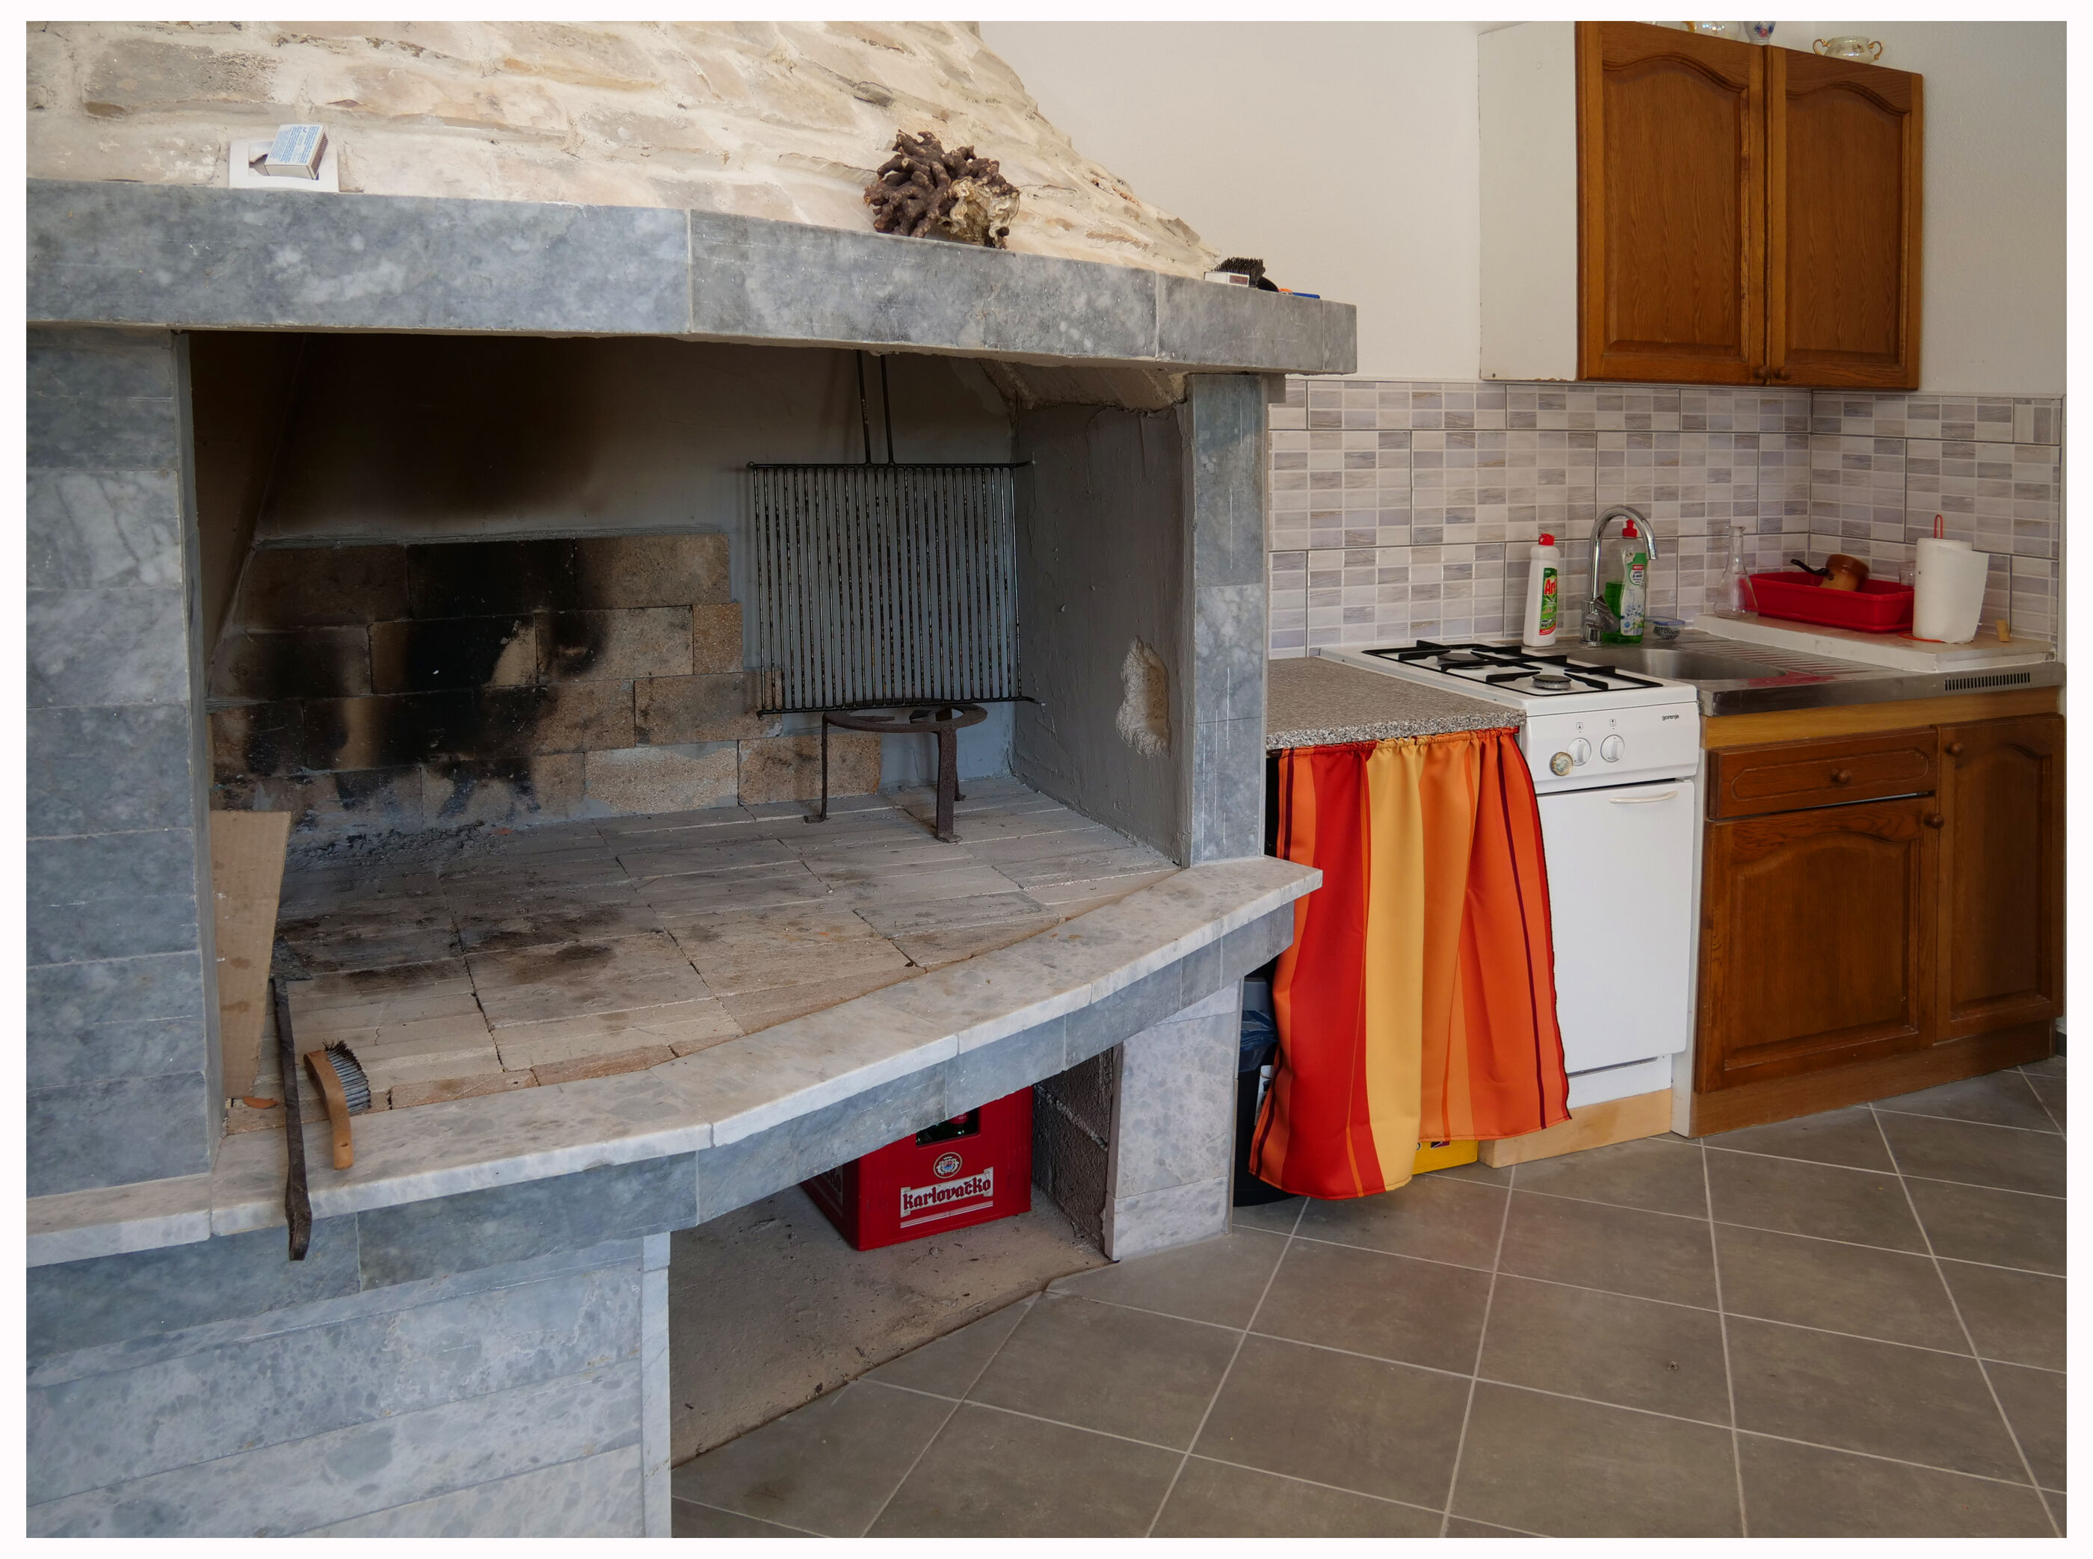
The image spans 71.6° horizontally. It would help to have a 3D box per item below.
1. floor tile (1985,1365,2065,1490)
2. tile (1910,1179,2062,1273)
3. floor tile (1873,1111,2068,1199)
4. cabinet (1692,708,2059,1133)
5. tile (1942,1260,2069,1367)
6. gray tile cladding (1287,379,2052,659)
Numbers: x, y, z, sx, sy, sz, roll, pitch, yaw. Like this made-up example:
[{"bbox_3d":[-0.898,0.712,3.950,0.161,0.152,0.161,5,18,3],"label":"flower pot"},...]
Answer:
[{"bbox_3d":[1.433,0.864,1.882,0.330,0.010,0.330,3,9,22],"label":"floor tile"},{"bbox_3d":[1.708,0.789,2.532,0.332,0.010,0.332,4,9,22],"label":"tile"},{"bbox_3d":[1.803,0.729,2.792,0.330,0.010,0.330,3,9,22],"label":"floor tile"},{"bbox_3d":[1.655,0.222,3.275,1.080,0.840,0.560,-4,9,-24],"label":"cabinet"},{"bbox_3d":[1.556,0.819,2.186,0.330,0.010,0.330,3,9,22],"label":"tile"},{"bbox_3d":[1.275,-0.531,2.973,1.520,0.570,0.600,-4,10,-23],"label":"gray tile cladding"}]

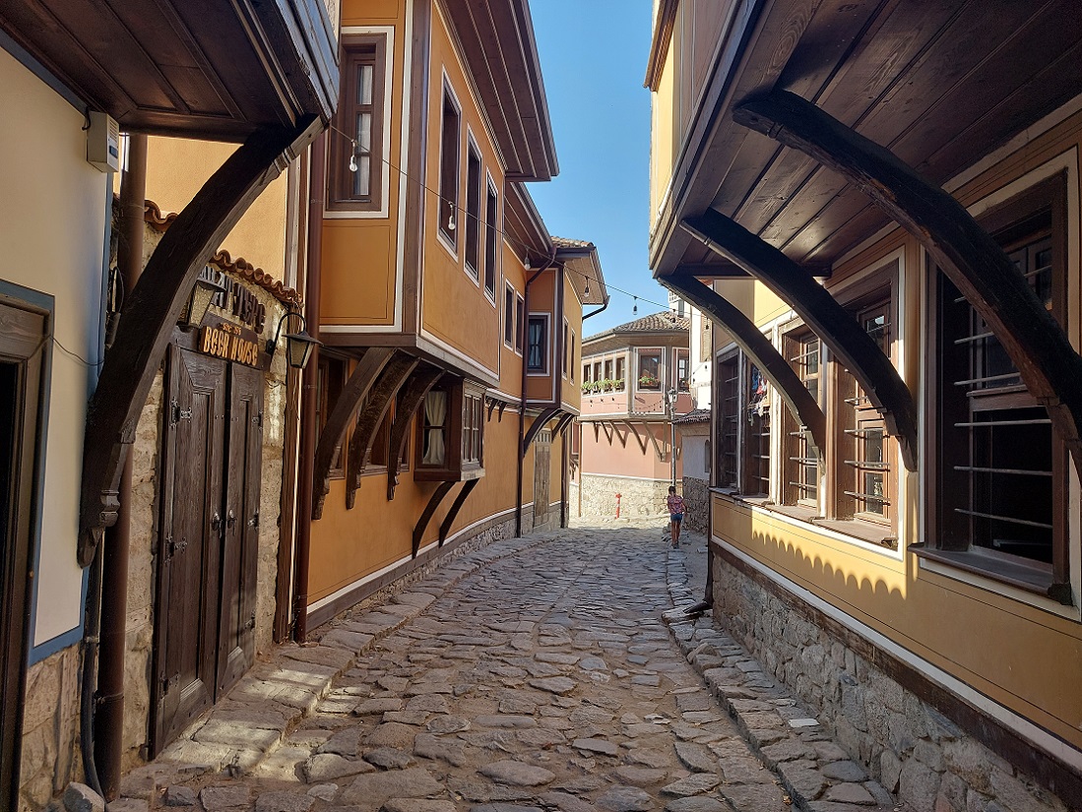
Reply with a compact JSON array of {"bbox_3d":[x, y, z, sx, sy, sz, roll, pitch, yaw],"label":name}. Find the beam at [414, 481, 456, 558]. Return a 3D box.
[{"bbox_3d":[-1.258,1.320,8.659,0.470,0.908,0.100,1,-3,7],"label":"beam"}]

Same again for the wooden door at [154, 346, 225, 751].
[{"bbox_3d":[-1.853,0.708,3.980,0.070,1.980,0.715,2,-3,-3],"label":"wooden door"}]

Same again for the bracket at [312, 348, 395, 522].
[{"bbox_3d":[-1.501,0.222,6.028,0.630,1.389,0.130,1,-3,7],"label":"bracket"}]

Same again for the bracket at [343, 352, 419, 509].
[{"bbox_3d":[-1.521,0.261,7.340,0.661,1.501,0.160,1,-3,5],"label":"bracket"}]

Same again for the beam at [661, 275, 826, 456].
[{"bbox_3d":[1.146,-0.179,4.314,0.940,1.096,0.140,1,-3,1],"label":"beam"}]

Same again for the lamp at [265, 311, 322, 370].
[{"bbox_3d":[-1.728,-0.454,5.280,0.385,0.400,0.270,2,-3,-3],"label":"lamp"}]

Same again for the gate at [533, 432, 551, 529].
[{"bbox_3d":[0.084,1.714,18.108,0.120,2.210,1.280,1,-3,17],"label":"gate"}]

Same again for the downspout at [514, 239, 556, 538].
[{"bbox_3d":[-0.104,-0.306,16.664,0.756,6.471,0.300,1,-3,6],"label":"downspout"}]

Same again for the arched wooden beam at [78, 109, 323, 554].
[{"bbox_3d":[-1.565,-0.315,3.568,1.003,2.119,0.170,2,-3,-2],"label":"arched wooden beam"}]

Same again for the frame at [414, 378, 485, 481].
[{"bbox_3d":[-1.182,0.331,10.164,0.596,1.270,1.458,1,-3,7],"label":"frame"}]

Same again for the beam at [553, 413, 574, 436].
[{"bbox_3d":[0.546,0.554,18.692,0.500,0.719,0.130,1,-3,9],"label":"beam"}]

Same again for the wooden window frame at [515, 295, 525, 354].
[{"bbox_3d":[-0.417,-1.558,14.450,0.100,1.100,0.930,1,-3,8],"label":"wooden window frame"}]

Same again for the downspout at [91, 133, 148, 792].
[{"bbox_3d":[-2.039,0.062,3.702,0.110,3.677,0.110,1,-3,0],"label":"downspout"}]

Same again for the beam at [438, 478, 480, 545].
[{"bbox_3d":[-1.148,1.516,10.729,0.559,0.968,0.110,1,-3,7],"label":"beam"}]

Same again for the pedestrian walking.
[{"bbox_3d":[3.188,2.638,17.801,0.450,1.462,0.320,1,-3,3],"label":"pedestrian walking"}]

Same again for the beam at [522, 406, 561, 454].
[{"bbox_3d":[0.016,0.532,15.418,0.740,1.035,0.130,1,-3,9],"label":"beam"}]

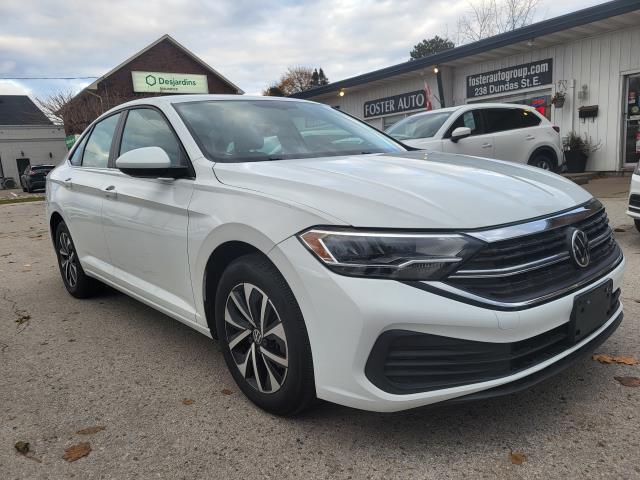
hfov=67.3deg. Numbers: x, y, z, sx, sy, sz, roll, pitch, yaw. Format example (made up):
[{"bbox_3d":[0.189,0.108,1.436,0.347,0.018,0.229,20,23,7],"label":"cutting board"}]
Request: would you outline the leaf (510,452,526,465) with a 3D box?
[{"bbox_3d":[0.635,0.700,1.541,0.052,0.013,0.055,1,10,23],"label":"leaf"}]

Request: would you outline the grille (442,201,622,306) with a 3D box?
[{"bbox_3d":[0.909,-0.008,1.793,1.180,0.250,0.190,-12,12,-40],"label":"grille"}]

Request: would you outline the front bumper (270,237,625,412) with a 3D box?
[{"bbox_3d":[0.740,0.166,2.031,1.790,0.590,0.760,-12,12,-40],"label":"front bumper"}]

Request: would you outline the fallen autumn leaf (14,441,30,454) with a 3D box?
[{"bbox_3d":[-1.089,0.766,1.758,0.062,0.028,0.060,-9,11,-31],"label":"fallen autumn leaf"}]

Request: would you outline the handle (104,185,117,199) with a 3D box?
[{"bbox_3d":[-1.258,-0.287,2.860,0.055,0.065,0.200,-12,12,-40],"label":"handle"}]

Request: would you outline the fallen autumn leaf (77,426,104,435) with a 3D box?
[{"bbox_3d":[-0.889,0.741,1.869,0.090,0.015,0.055,-2,10,12],"label":"fallen autumn leaf"}]

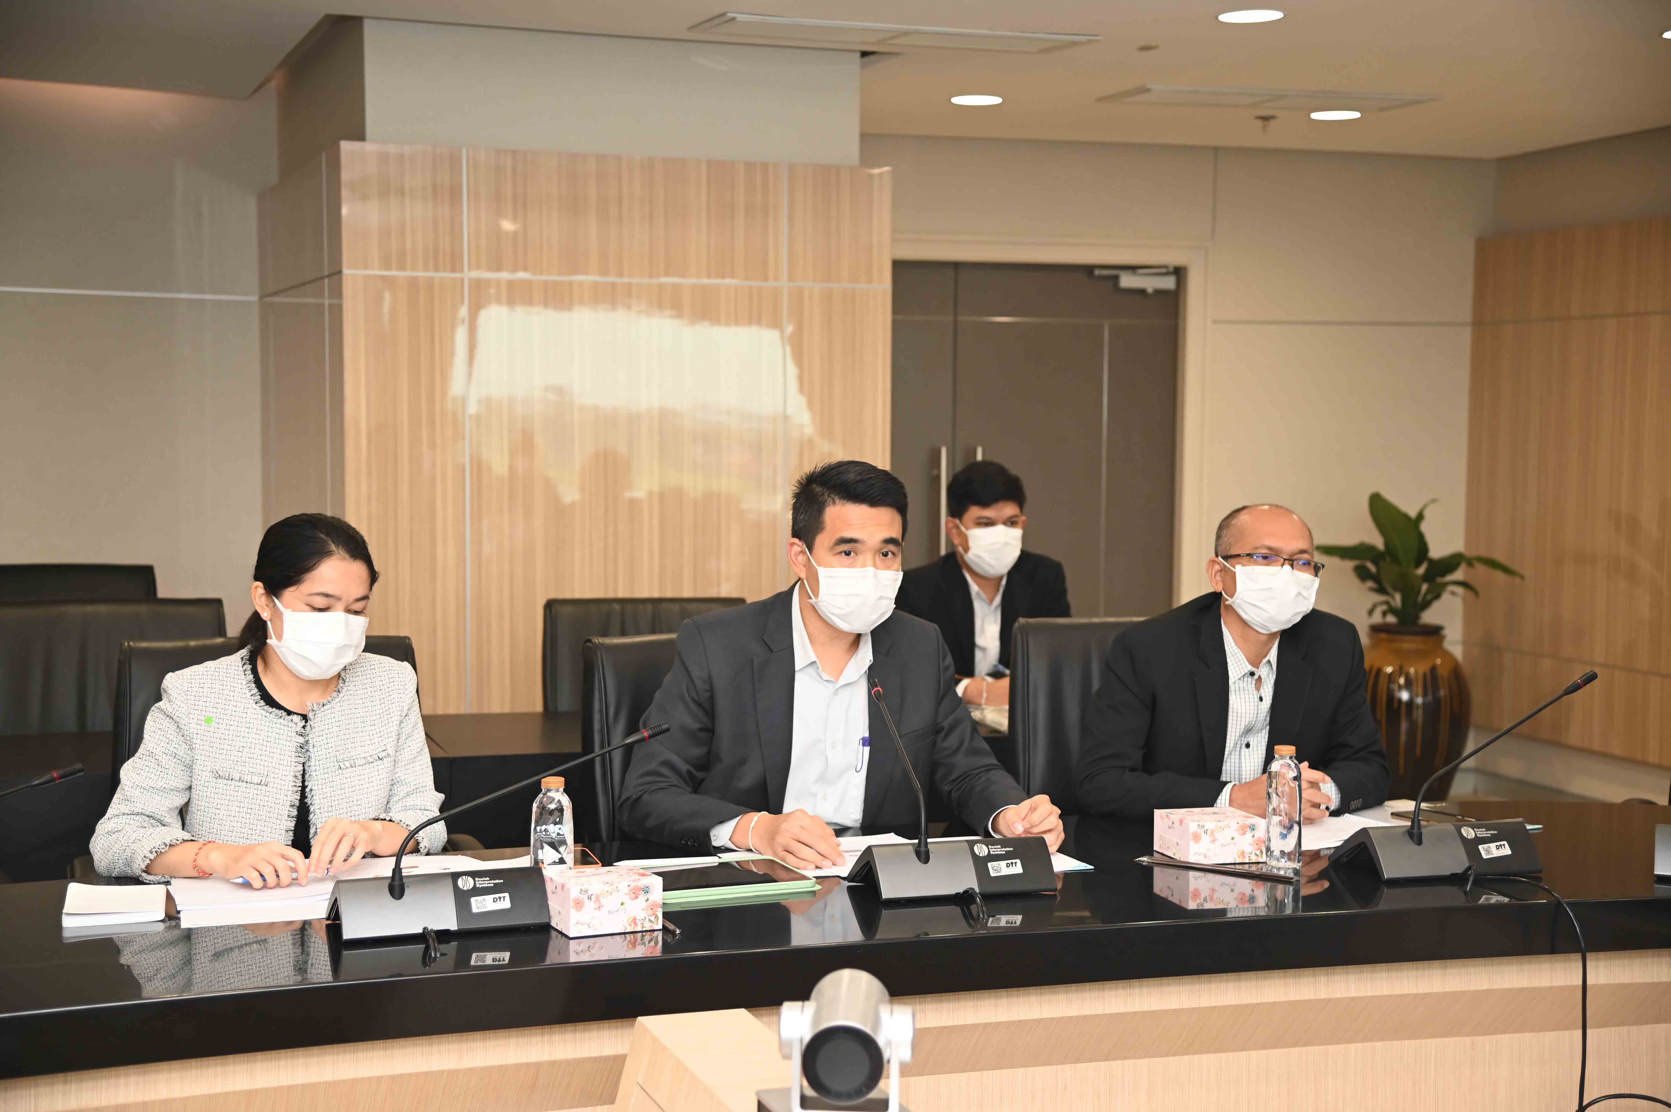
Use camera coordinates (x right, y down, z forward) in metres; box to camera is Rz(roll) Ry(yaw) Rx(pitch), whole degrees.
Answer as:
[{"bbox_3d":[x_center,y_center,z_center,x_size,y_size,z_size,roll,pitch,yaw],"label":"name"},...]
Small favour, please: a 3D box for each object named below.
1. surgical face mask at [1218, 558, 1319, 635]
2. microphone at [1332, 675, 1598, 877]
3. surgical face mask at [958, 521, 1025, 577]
[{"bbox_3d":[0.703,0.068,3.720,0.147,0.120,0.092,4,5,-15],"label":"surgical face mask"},{"bbox_3d":[0.959,0.316,3.444,0.408,0.282,0.159,-1,4,-16],"label":"microphone"},{"bbox_3d":[0.345,-0.012,5.170,0.135,0.110,0.100,0,8,-13],"label":"surgical face mask"}]

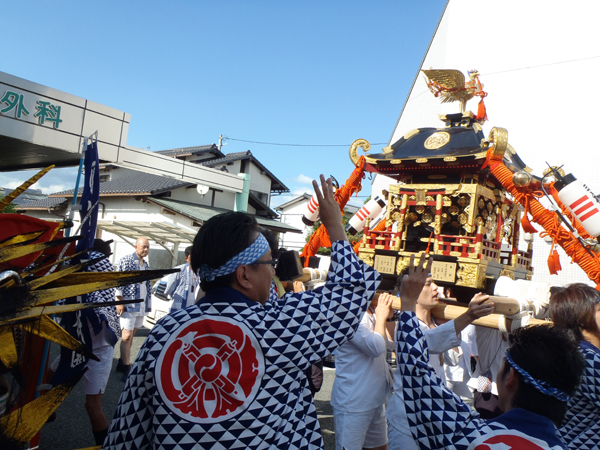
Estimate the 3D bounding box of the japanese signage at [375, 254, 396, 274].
[{"bbox_3d":[0.572,0.268,3.254,0.158,0.115,0.018,3,-5,44],"label":"japanese signage"}]

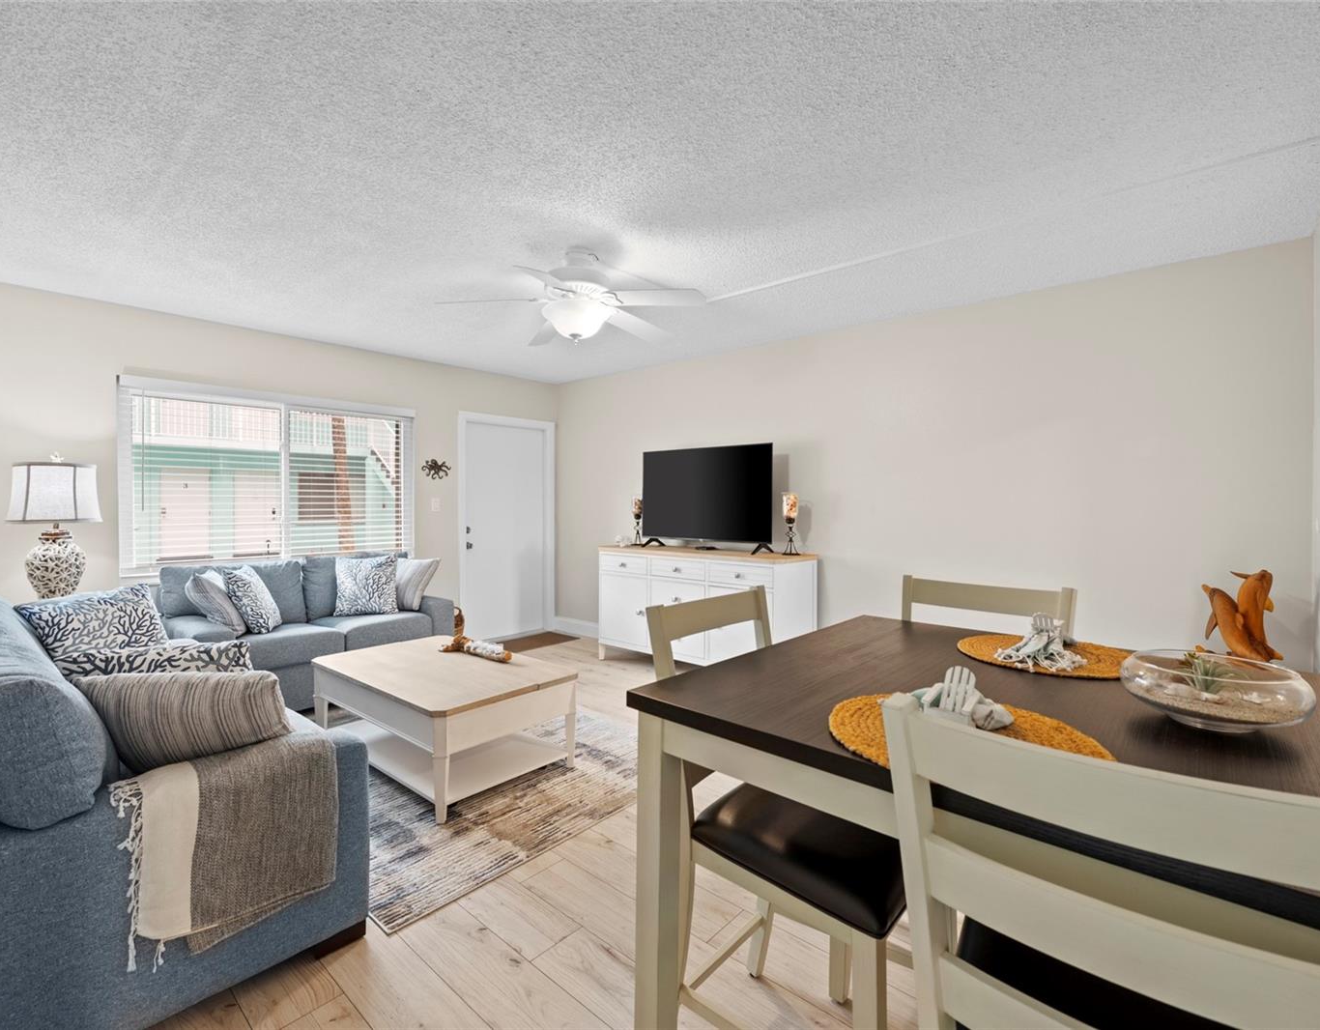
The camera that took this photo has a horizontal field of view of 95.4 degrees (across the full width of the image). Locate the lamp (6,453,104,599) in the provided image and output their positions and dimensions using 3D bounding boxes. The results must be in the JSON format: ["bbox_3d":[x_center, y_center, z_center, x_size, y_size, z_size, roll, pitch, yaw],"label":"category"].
[{"bbox_3d":[-3.107,0.098,3.100,0.350,0.820,0.350,1,1,42],"label":"lamp"}]

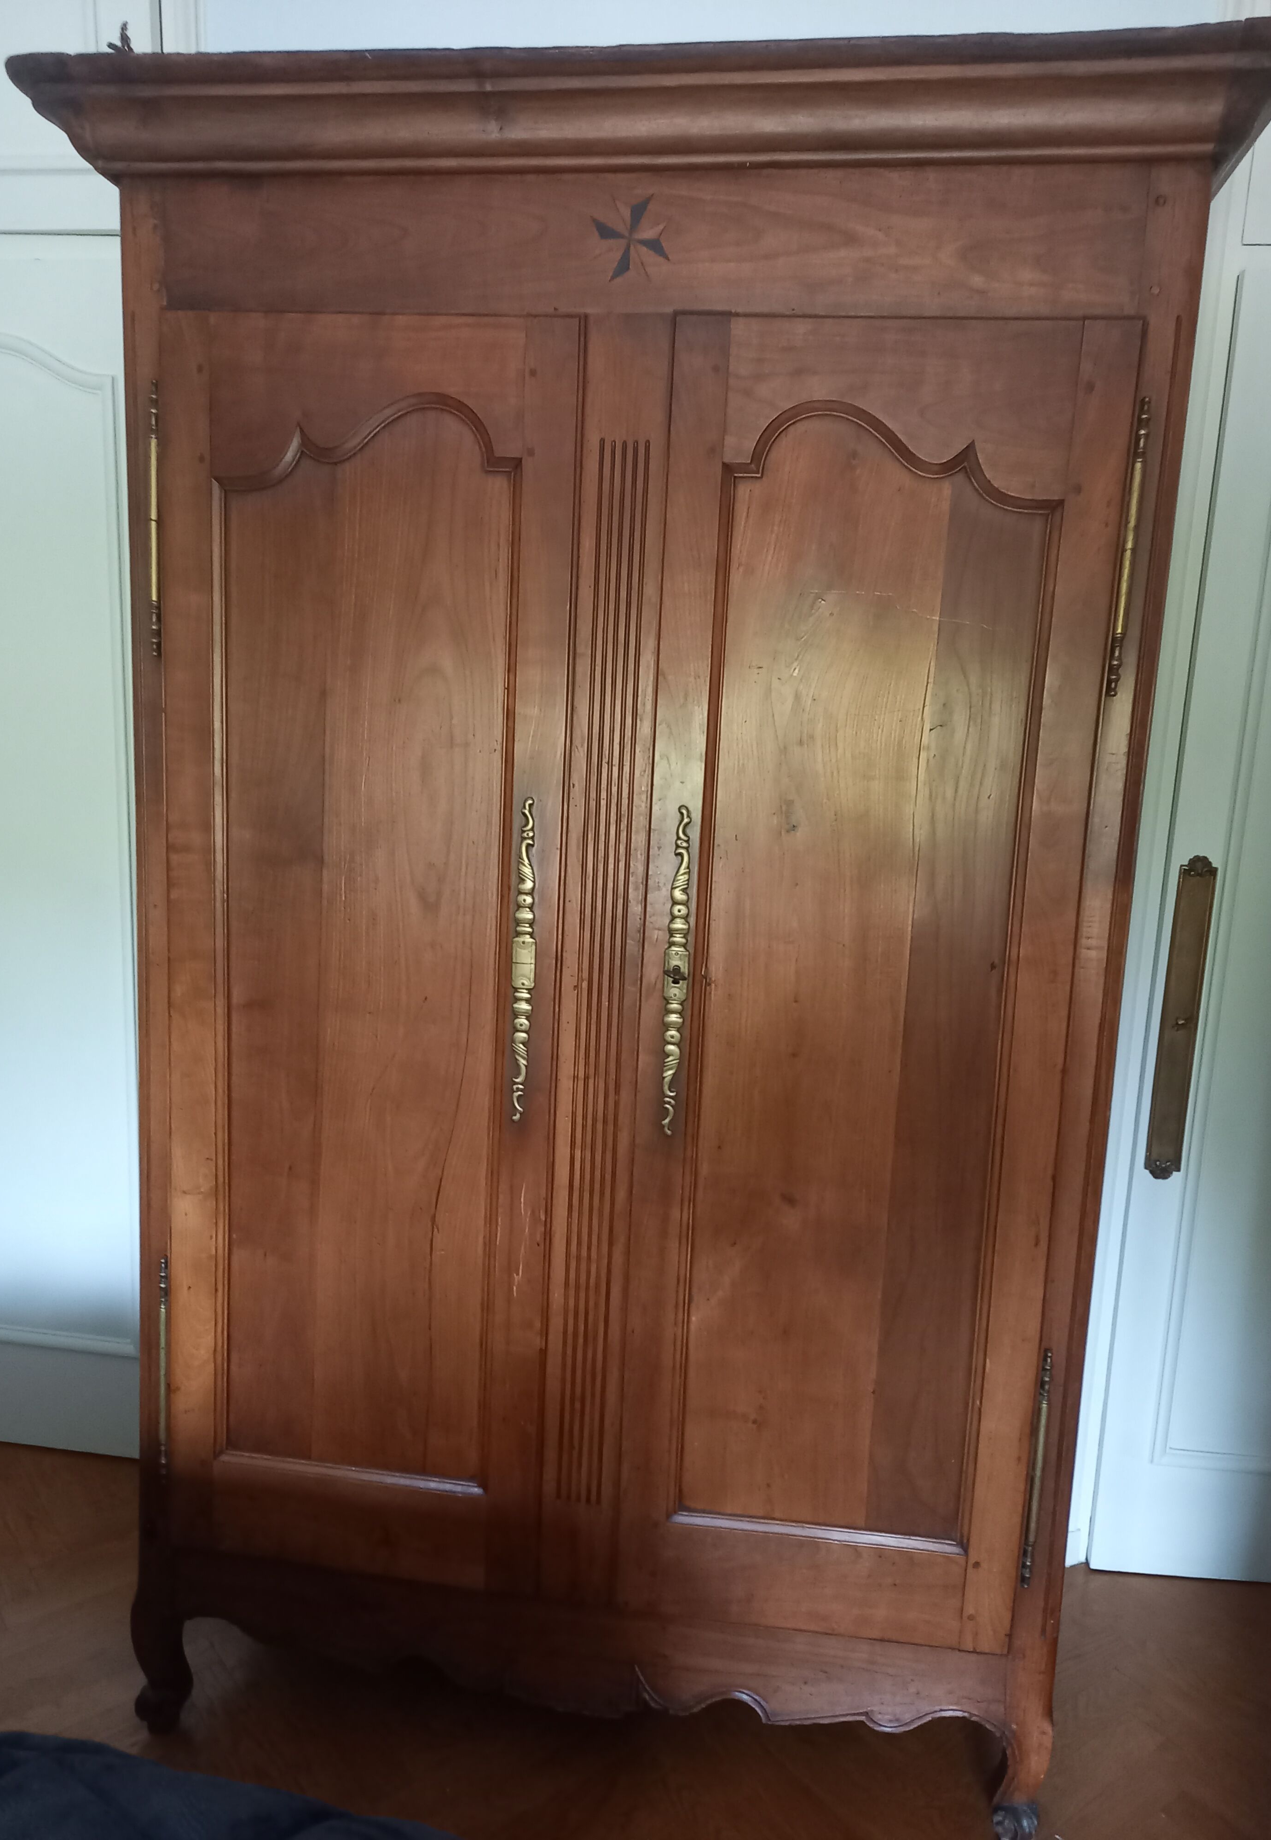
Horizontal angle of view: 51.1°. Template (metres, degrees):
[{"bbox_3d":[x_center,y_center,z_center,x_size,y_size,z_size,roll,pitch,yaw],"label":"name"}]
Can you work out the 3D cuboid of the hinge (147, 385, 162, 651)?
[{"bbox_3d":[-0.570,-0.472,1.573,0.014,0.318,0.017,4,9,7],"label":"hinge"}]

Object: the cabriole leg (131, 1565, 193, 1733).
[{"bbox_3d":[-0.644,0.998,1.837,0.077,0.248,0.085,4,9,7],"label":"cabriole leg"}]

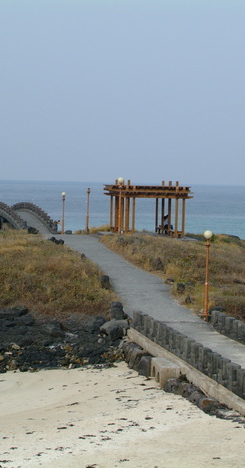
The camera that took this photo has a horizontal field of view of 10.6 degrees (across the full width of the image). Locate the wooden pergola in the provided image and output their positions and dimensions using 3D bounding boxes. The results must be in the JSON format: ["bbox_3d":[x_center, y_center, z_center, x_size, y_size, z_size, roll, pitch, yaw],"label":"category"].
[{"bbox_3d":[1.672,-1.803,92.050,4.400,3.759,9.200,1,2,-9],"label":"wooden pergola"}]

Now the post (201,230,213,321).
[{"bbox_3d":[3.893,1.896,60.400,0.450,4.120,0.450,1,2,0],"label":"post"}]

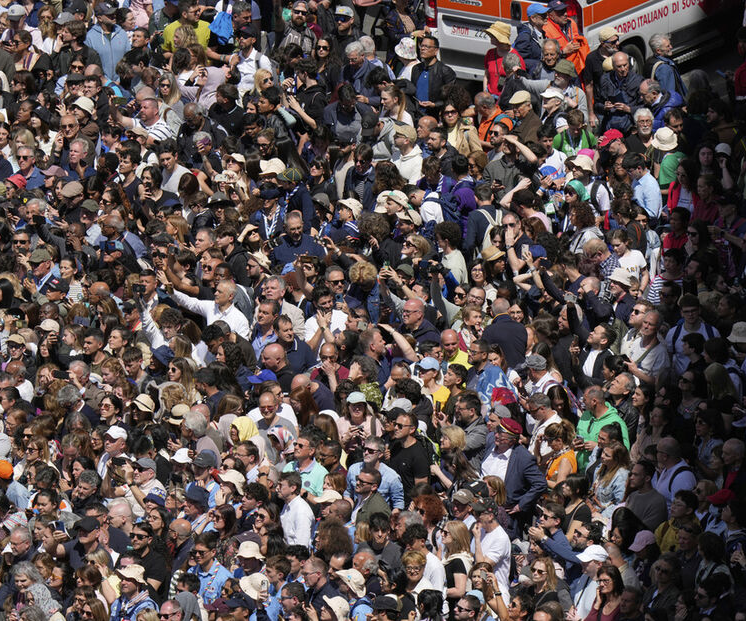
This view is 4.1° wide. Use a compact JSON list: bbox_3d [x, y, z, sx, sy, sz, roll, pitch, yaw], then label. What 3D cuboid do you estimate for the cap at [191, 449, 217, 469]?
[{"bbox_3d":[-1.486,1.313,91.560,0.260,0.150,0.185,-6,17,-25],"label":"cap"}]

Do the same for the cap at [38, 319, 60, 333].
[{"bbox_3d":[-3.027,0.140,96.569,0.250,0.125,0.180,-16,20,-36],"label":"cap"}]

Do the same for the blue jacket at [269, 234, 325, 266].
[{"bbox_3d":[-0.713,-0.402,99.041,0.530,0.660,0.300,-2,17,-2],"label":"blue jacket"}]

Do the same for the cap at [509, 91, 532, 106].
[{"bbox_3d":[1.470,-2.113,103.183,0.260,0.120,0.190,-28,23,-15],"label":"cap"}]

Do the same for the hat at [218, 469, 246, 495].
[{"bbox_3d":[-1.192,1.441,87.217,0.290,0.150,0.270,20,3,-1],"label":"hat"}]

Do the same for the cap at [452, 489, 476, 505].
[{"bbox_3d":[0.789,1.623,90.315,0.250,0.145,0.180,-13,20,-33],"label":"cap"}]

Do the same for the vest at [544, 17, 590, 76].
[{"bbox_3d":[1.926,-2.545,102.605,0.520,0.720,0.360,-13,19,-33],"label":"vest"}]

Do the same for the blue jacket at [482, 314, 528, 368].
[{"bbox_3d":[1.189,0.323,92.891,0.480,0.660,0.300,-12,19,-24],"label":"blue jacket"}]

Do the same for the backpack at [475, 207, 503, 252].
[{"bbox_3d":[1.220,-0.778,103.957,0.280,0.460,0.170,-3,17,-10],"label":"backpack"}]

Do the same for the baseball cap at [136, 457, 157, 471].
[{"bbox_3d":[-2.014,1.361,92.065,0.250,0.125,0.180,-15,19,-33],"label":"baseball cap"}]

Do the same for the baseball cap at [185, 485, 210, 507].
[{"bbox_3d":[-1.531,1.614,90.551,0.250,0.150,0.200,13,16,-2],"label":"baseball cap"}]

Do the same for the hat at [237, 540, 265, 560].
[{"bbox_3d":[-1.048,2.070,89.279,0.260,0.150,0.280,-7,20,2],"label":"hat"}]

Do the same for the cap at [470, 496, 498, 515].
[{"bbox_3d":[1.016,1.773,94.385,0.270,0.140,0.180,-8,19,-34],"label":"cap"}]

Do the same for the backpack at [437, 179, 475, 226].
[{"bbox_3d":[0.783,-0.994,97.114,0.210,0.460,0.310,11,22,27],"label":"backpack"}]

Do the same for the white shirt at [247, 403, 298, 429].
[{"bbox_3d":[-0.866,1.107,90.196,0.480,0.650,0.300,-9,18,-24],"label":"white shirt"}]

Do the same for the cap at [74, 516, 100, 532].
[{"bbox_3d":[-2.379,1.777,85.951,0.260,0.130,0.190,-24,26,-35],"label":"cap"}]

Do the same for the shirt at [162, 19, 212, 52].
[{"bbox_3d":[-1.848,-2.590,103.120,0.500,0.660,0.290,-14,19,-29],"label":"shirt"}]

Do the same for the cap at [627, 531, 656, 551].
[{"bbox_3d":[2.307,1.984,88.937,0.260,0.140,0.180,-26,18,-4],"label":"cap"}]

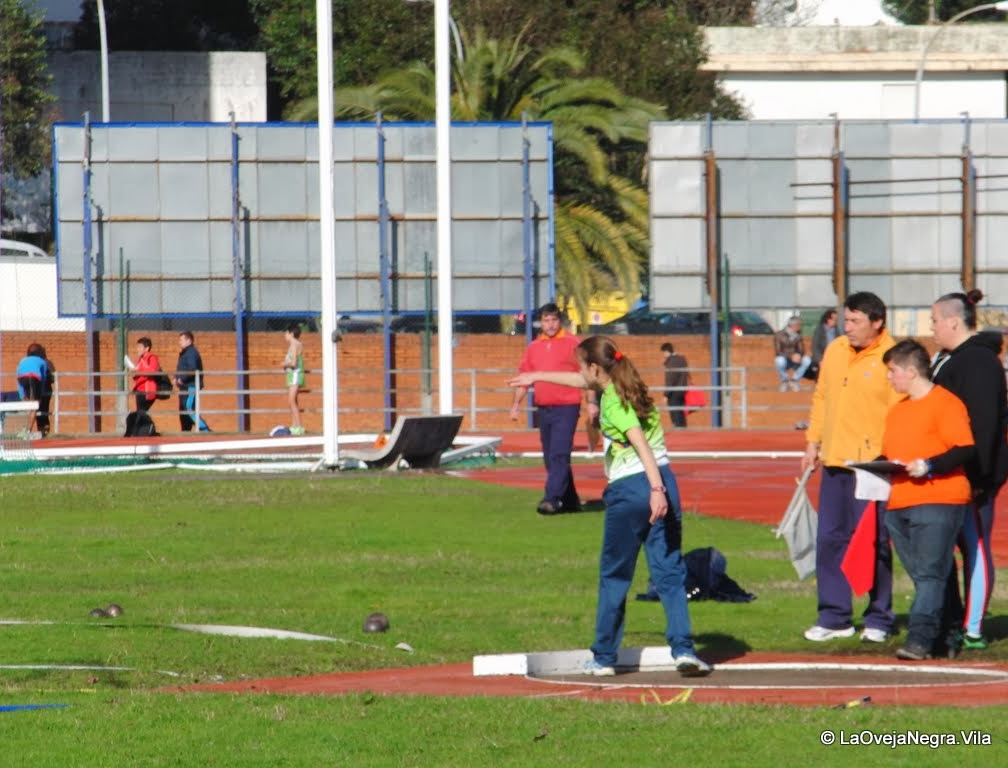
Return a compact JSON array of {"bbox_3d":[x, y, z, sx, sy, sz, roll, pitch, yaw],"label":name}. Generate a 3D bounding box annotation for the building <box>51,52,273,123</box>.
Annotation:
[{"bbox_3d":[-8.241,-4.250,163.000,5.600,7.000,5.000,0,0,-12],"label":"building"}]

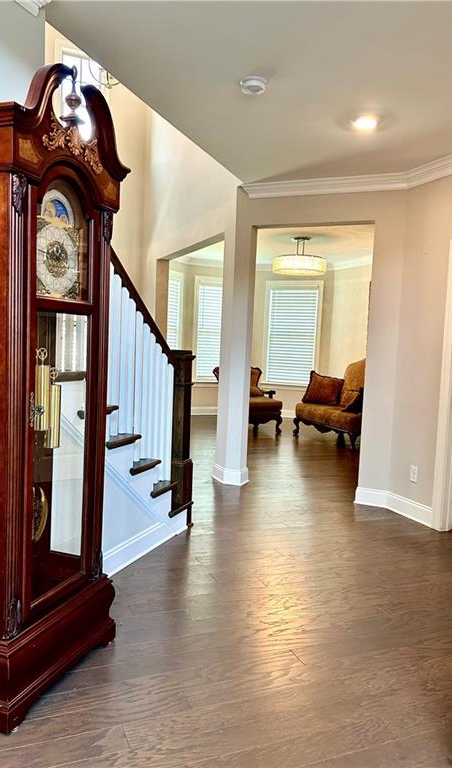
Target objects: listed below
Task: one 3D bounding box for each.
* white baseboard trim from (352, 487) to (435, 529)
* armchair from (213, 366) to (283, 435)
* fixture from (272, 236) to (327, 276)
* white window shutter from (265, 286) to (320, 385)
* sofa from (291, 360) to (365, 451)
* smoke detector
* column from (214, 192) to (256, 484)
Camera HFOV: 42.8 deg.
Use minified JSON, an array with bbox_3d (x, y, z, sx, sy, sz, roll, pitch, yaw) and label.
[{"bbox_3d":[1.367,0.980,4.636,0.143,0.130,0.755,-1,5,-34],"label":"white baseboard trim"},{"bbox_3d":[0.320,0.216,8.569,0.750,0.980,0.800,0,5,-25],"label":"armchair"},{"bbox_3d":[0.993,-1.695,7.578,0.699,0.470,0.699,2,4,0],"label":"fixture"},{"bbox_3d":[1.171,-0.848,10.130,0.884,1.691,0.070,4,5,23],"label":"white window shutter"},{"bbox_3d":[1.664,0.225,8.015,0.800,1.150,1.280,-1,5,-33],"label":"sofa"},{"bbox_3d":[0.150,-1.601,3.106,0.140,0.055,0.140,2,4,0],"label":"smoke detector"},{"bbox_3d":[0.072,-0.421,5.432,0.360,2.700,0.330,4,5,23],"label":"column"}]

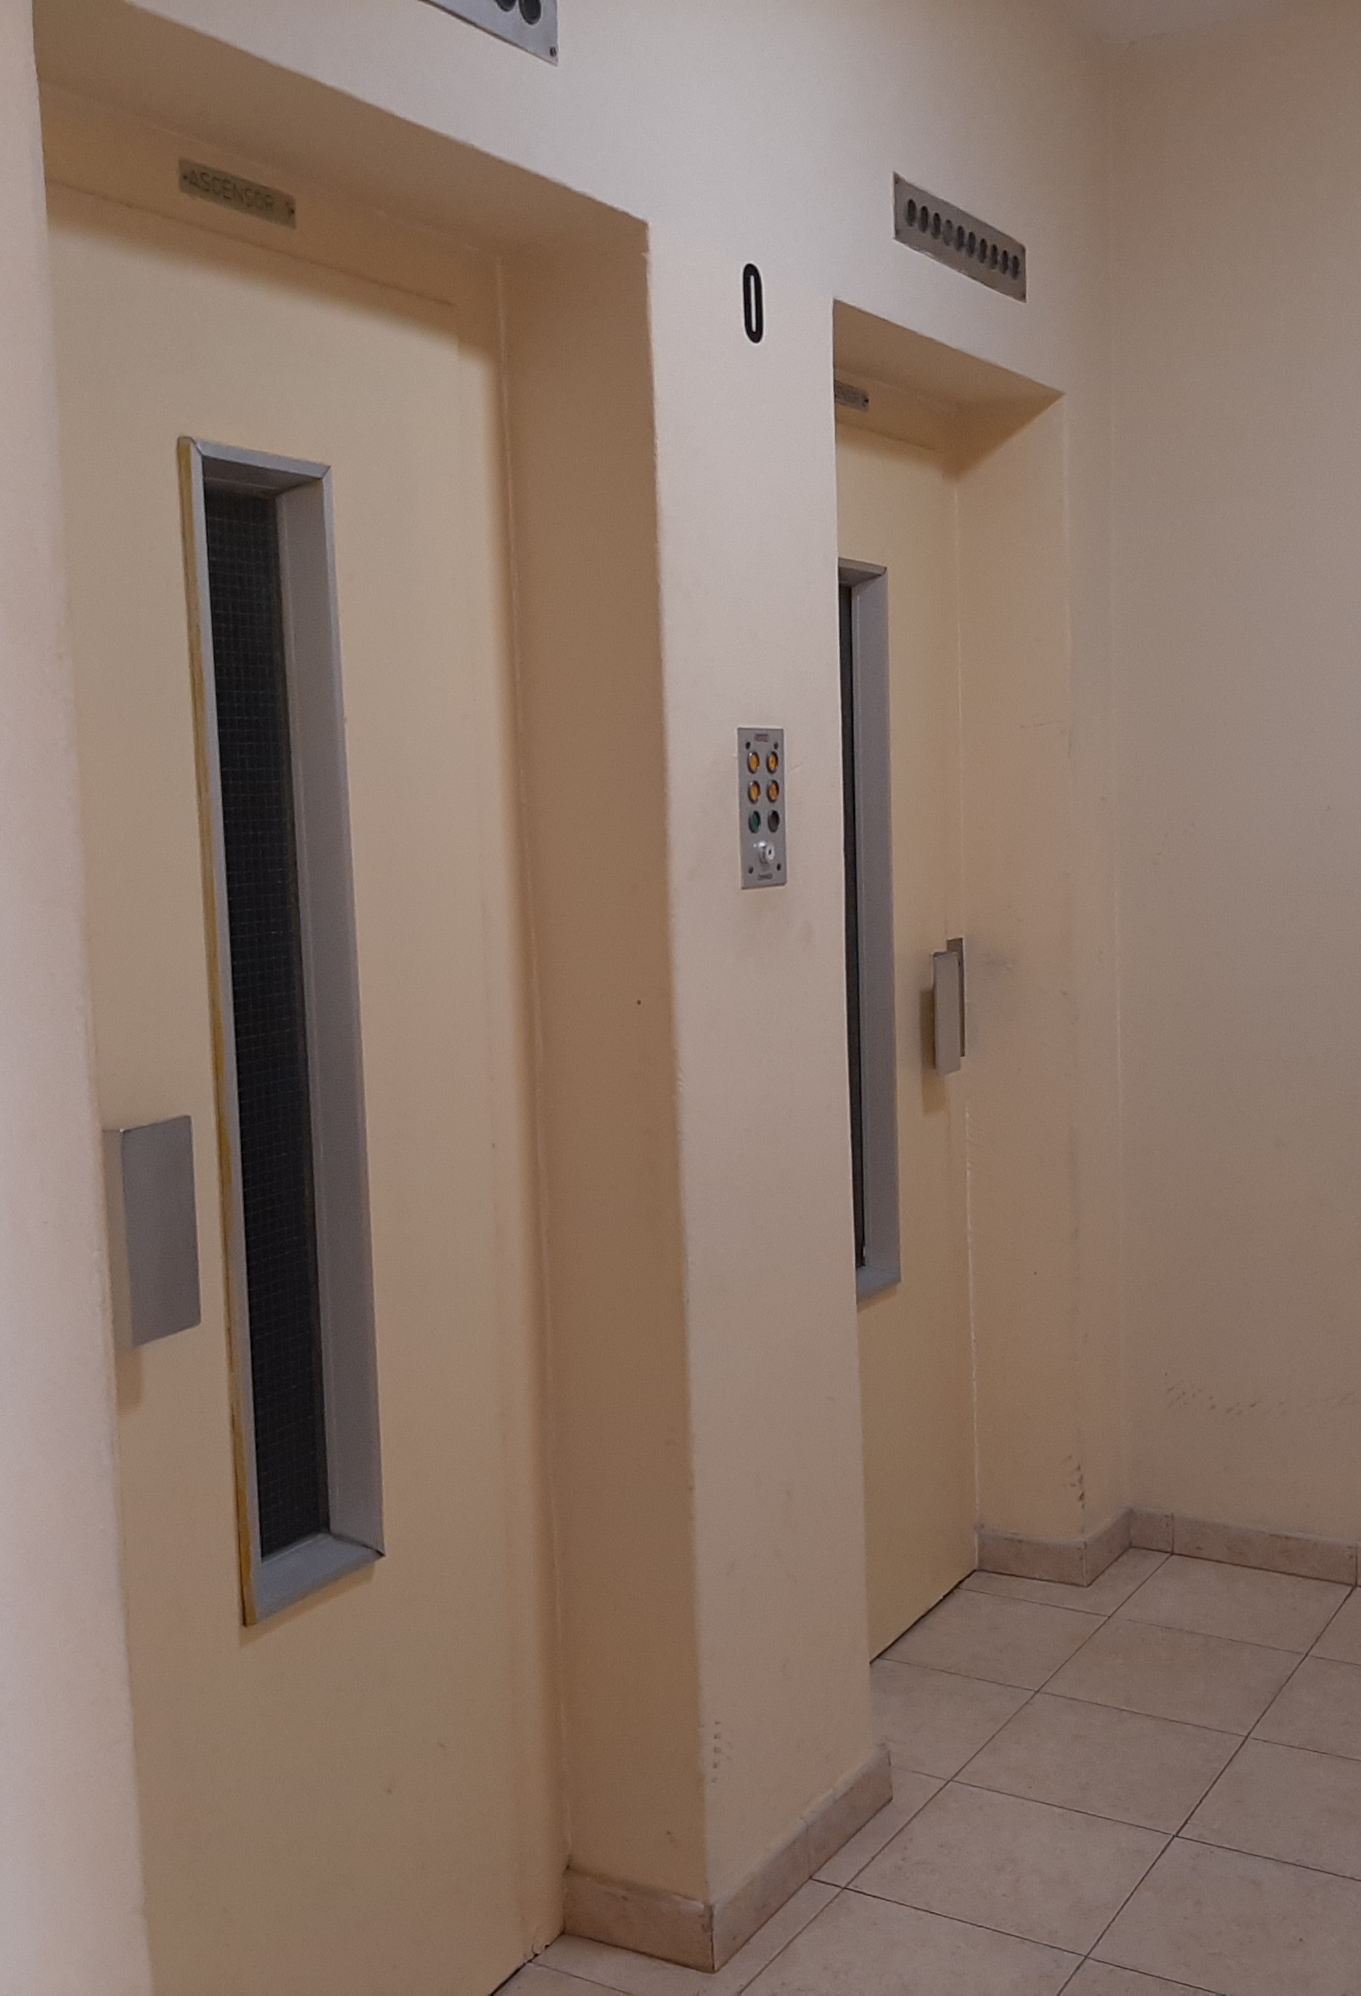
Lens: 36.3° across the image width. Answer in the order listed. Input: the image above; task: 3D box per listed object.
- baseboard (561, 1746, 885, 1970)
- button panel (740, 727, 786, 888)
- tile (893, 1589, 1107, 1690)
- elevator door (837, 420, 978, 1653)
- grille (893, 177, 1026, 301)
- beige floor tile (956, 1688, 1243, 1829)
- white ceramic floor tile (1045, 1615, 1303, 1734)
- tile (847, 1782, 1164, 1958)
[{"bbox_3d":[0.076,1.132,2.816,0.223,0.078,0.495,1,7,32],"label":"baseboard"},{"bbox_3d":[0.106,-0.240,2.625,0.011,0.199,0.120,2,7,32],"label":"button panel"},{"bbox_3d":[0.531,1.090,3.518,0.296,0.010,0.336,2,7,32],"label":"tile"},{"bbox_3d":[0.266,0.095,3.368,0.057,2.015,0.843,2,7,32],"label":"elevator door"},{"bbox_3d":[0.436,-1.146,3.150,0.010,0.087,0.497,1,7,30],"label":"grille"},{"bbox_3d":[0.623,1.130,3.069,0.333,0.010,0.336,2,7,32],"label":"beige floor tile"},{"bbox_3d":[0.798,1.097,3.350,0.330,0.010,0.330,1,7,32],"label":"white ceramic floor tile"},{"bbox_3d":[0.448,1.166,2.788,0.330,0.010,0.330,1,7,32],"label":"tile"}]

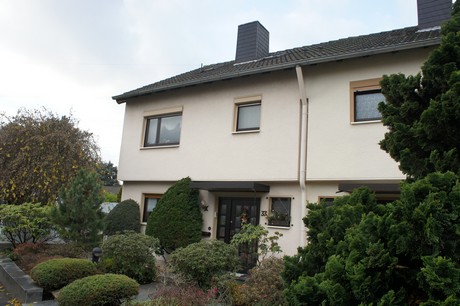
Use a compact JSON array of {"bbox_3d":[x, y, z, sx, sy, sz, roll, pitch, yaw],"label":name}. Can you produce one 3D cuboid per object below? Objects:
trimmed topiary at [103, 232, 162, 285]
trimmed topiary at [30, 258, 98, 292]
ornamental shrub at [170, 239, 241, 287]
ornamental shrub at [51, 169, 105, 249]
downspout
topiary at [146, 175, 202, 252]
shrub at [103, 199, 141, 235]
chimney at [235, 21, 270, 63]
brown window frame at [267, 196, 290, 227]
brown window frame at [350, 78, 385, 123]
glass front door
[{"bbox_3d":[-2.255,2.335,7.827,1.300,1.135,1.280,-3,-12,30],"label":"trimmed topiary"},{"bbox_3d":[-3.126,2.291,6.518,1.183,0.543,1.116,-3,-12,30],"label":"trimmed topiary"},{"bbox_3d":[-0.557,2.499,7.818,1.455,1.018,1.358,3,-10,1],"label":"ornamental shrub"},{"bbox_3d":[-4.648,1.775,10.625,1.552,2.541,1.552,-3,-12,30],"label":"ornamental shrub"},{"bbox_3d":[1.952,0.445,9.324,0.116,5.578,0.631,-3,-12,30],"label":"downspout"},{"bbox_3d":[-1.653,1.858,10.153,1.600,2.406,1.552,3,-10,1],"label":"topiary"},{"bbox_3d":[-3.521,2.369,11.206,1.135,1.668,1.135,-3,-12,30],"label":"shrub"},{"bbox_3d":[1.055,-4.859,16.012,1.009,1.833,1.164,-3,-12,30],"label":"chimney"},{"bbox_3d":[1.445,1.690,9.827,0.656,0.819,0.165,-3,-12,30],"label":"brown window frame"},{"bbox_3d":[3.617,-1.343,8.878,0.952,1.137,0.155,-3,-12,30],"label":"brown window frame"},{"bbox_3d":[0.246,2.438,10.634,1.523,2.076,0.116,-3,-12,30],"label":"glass front door"}]

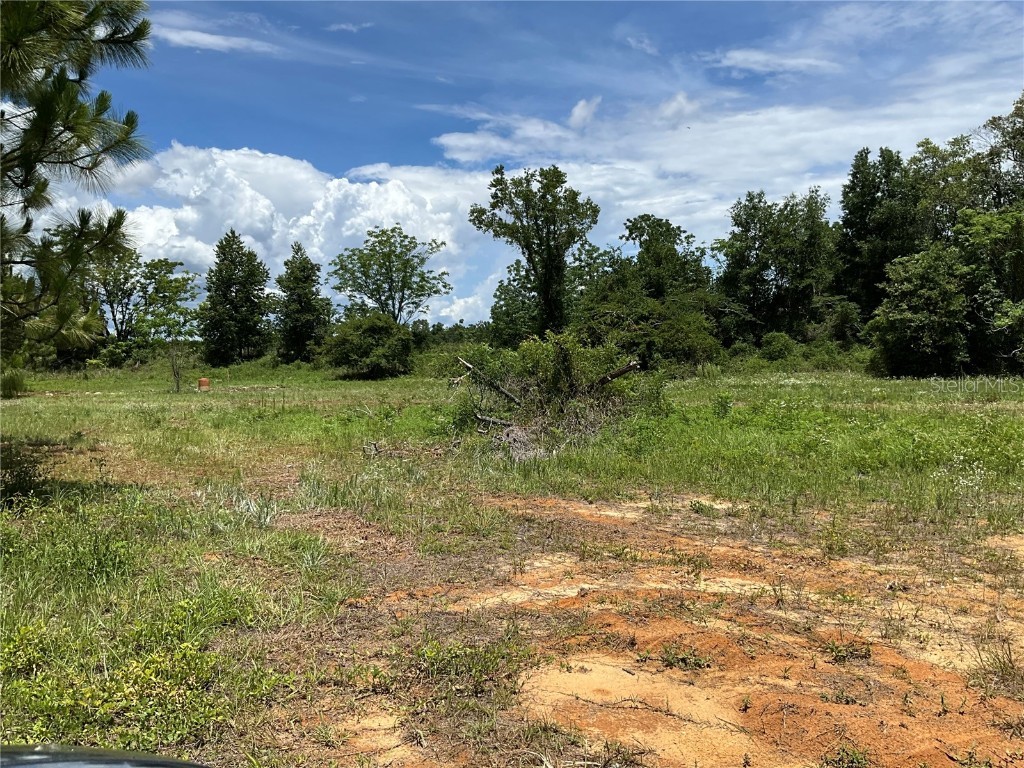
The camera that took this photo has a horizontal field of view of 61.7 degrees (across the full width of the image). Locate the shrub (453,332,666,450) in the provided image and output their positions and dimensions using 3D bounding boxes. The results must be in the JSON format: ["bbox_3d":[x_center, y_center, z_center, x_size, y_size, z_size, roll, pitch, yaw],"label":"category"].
[{"bbox_3d":[0.830,0.100,15.200,3.700,2.000,2.800,0,2,0],"label":"shrub"}]

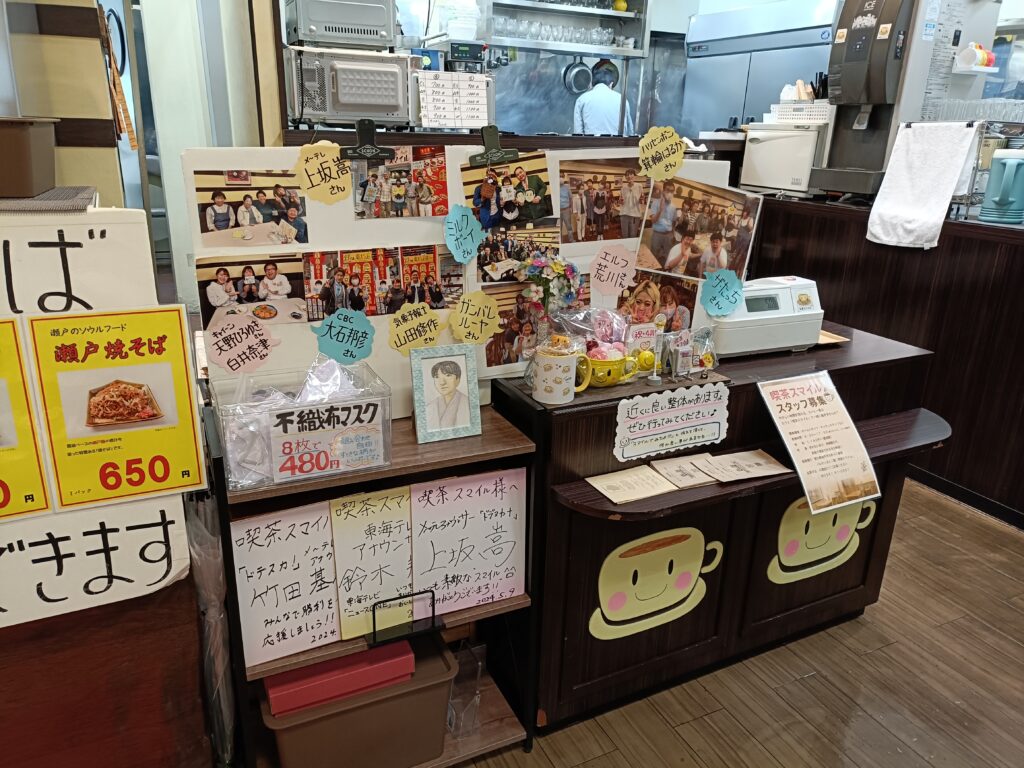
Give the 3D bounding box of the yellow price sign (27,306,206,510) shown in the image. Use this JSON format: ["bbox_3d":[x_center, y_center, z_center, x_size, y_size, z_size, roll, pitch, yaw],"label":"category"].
[{"bbox_3d":[-0.608,0.036,1.157,0.216,0.303,0.010,-8,9,-29],"label":"yellow price sign"}]

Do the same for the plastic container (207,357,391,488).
[{"bbox_3d":[-0.372,0.065,1.313,0.276,0.140,0.187,-7,20,-23],"label":"plastic container"}]

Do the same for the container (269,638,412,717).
[{"bbox_3d":[-0.357,0.544,1.485,0.275,0.064,0.200,-7,20,-24],"label":"container"}]

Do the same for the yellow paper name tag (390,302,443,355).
[{"bbox_3d":[-0.194,-0.112,1.483,0.112,0.107,0.008,-7,17,-24],"label":"yellow paper name tag"}]

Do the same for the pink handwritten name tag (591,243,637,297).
[{"bbox_3d":[0.225,-0.252,1.621,0.114,0.117,0.008,-4,15,-16],"label":"pink handwritten name tag"}]

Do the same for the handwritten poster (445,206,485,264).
[{"bbox_3d":[-0.093,-0.301,1.487,0.090,0.120,0.008,-6,17,-22],"label":"handwritten poster"}]

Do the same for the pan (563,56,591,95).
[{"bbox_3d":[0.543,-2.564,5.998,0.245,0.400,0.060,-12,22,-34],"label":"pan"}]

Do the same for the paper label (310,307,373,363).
[{"bbox_3d":[-0.325,-0.090,1.421,0.119,0.105,0.010,-8,16,-25],"label":"paper label"}]

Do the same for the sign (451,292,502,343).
[{"bbox_3d":[-0.074,-0.137,1.538,0.115,0.108,0.010,-8,16,-25],"label":"sign"}]

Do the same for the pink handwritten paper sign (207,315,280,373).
[{"bbox_3d":[-0.485,-0.070,1.337,0.122,0.105,0.010,-8,16,-25],"label":"pink handwritten paper sign"}]

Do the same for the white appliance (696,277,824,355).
[{"bbox_3d":[0.576,-0.196,1.947,0.340,0.180,0.310,-7,19,-22],"label":"white appliance"}]

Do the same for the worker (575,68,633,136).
[{"bbox_3d":[0.625,-1.487,5.618,0.460,1.680,0.340,1,19,0],"label":"worker"}]

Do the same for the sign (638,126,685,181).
[{"bbox_3d":[0.320,-0.493,1.583,0.108,0.112,0.008,-4,15,-16],"label":"sign"}]

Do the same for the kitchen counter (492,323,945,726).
[{"bbox_3d":[0.530,0.332,1.894,1.150,0.795,0.590,-8,21,-26],"label":"kitchen counter"}]

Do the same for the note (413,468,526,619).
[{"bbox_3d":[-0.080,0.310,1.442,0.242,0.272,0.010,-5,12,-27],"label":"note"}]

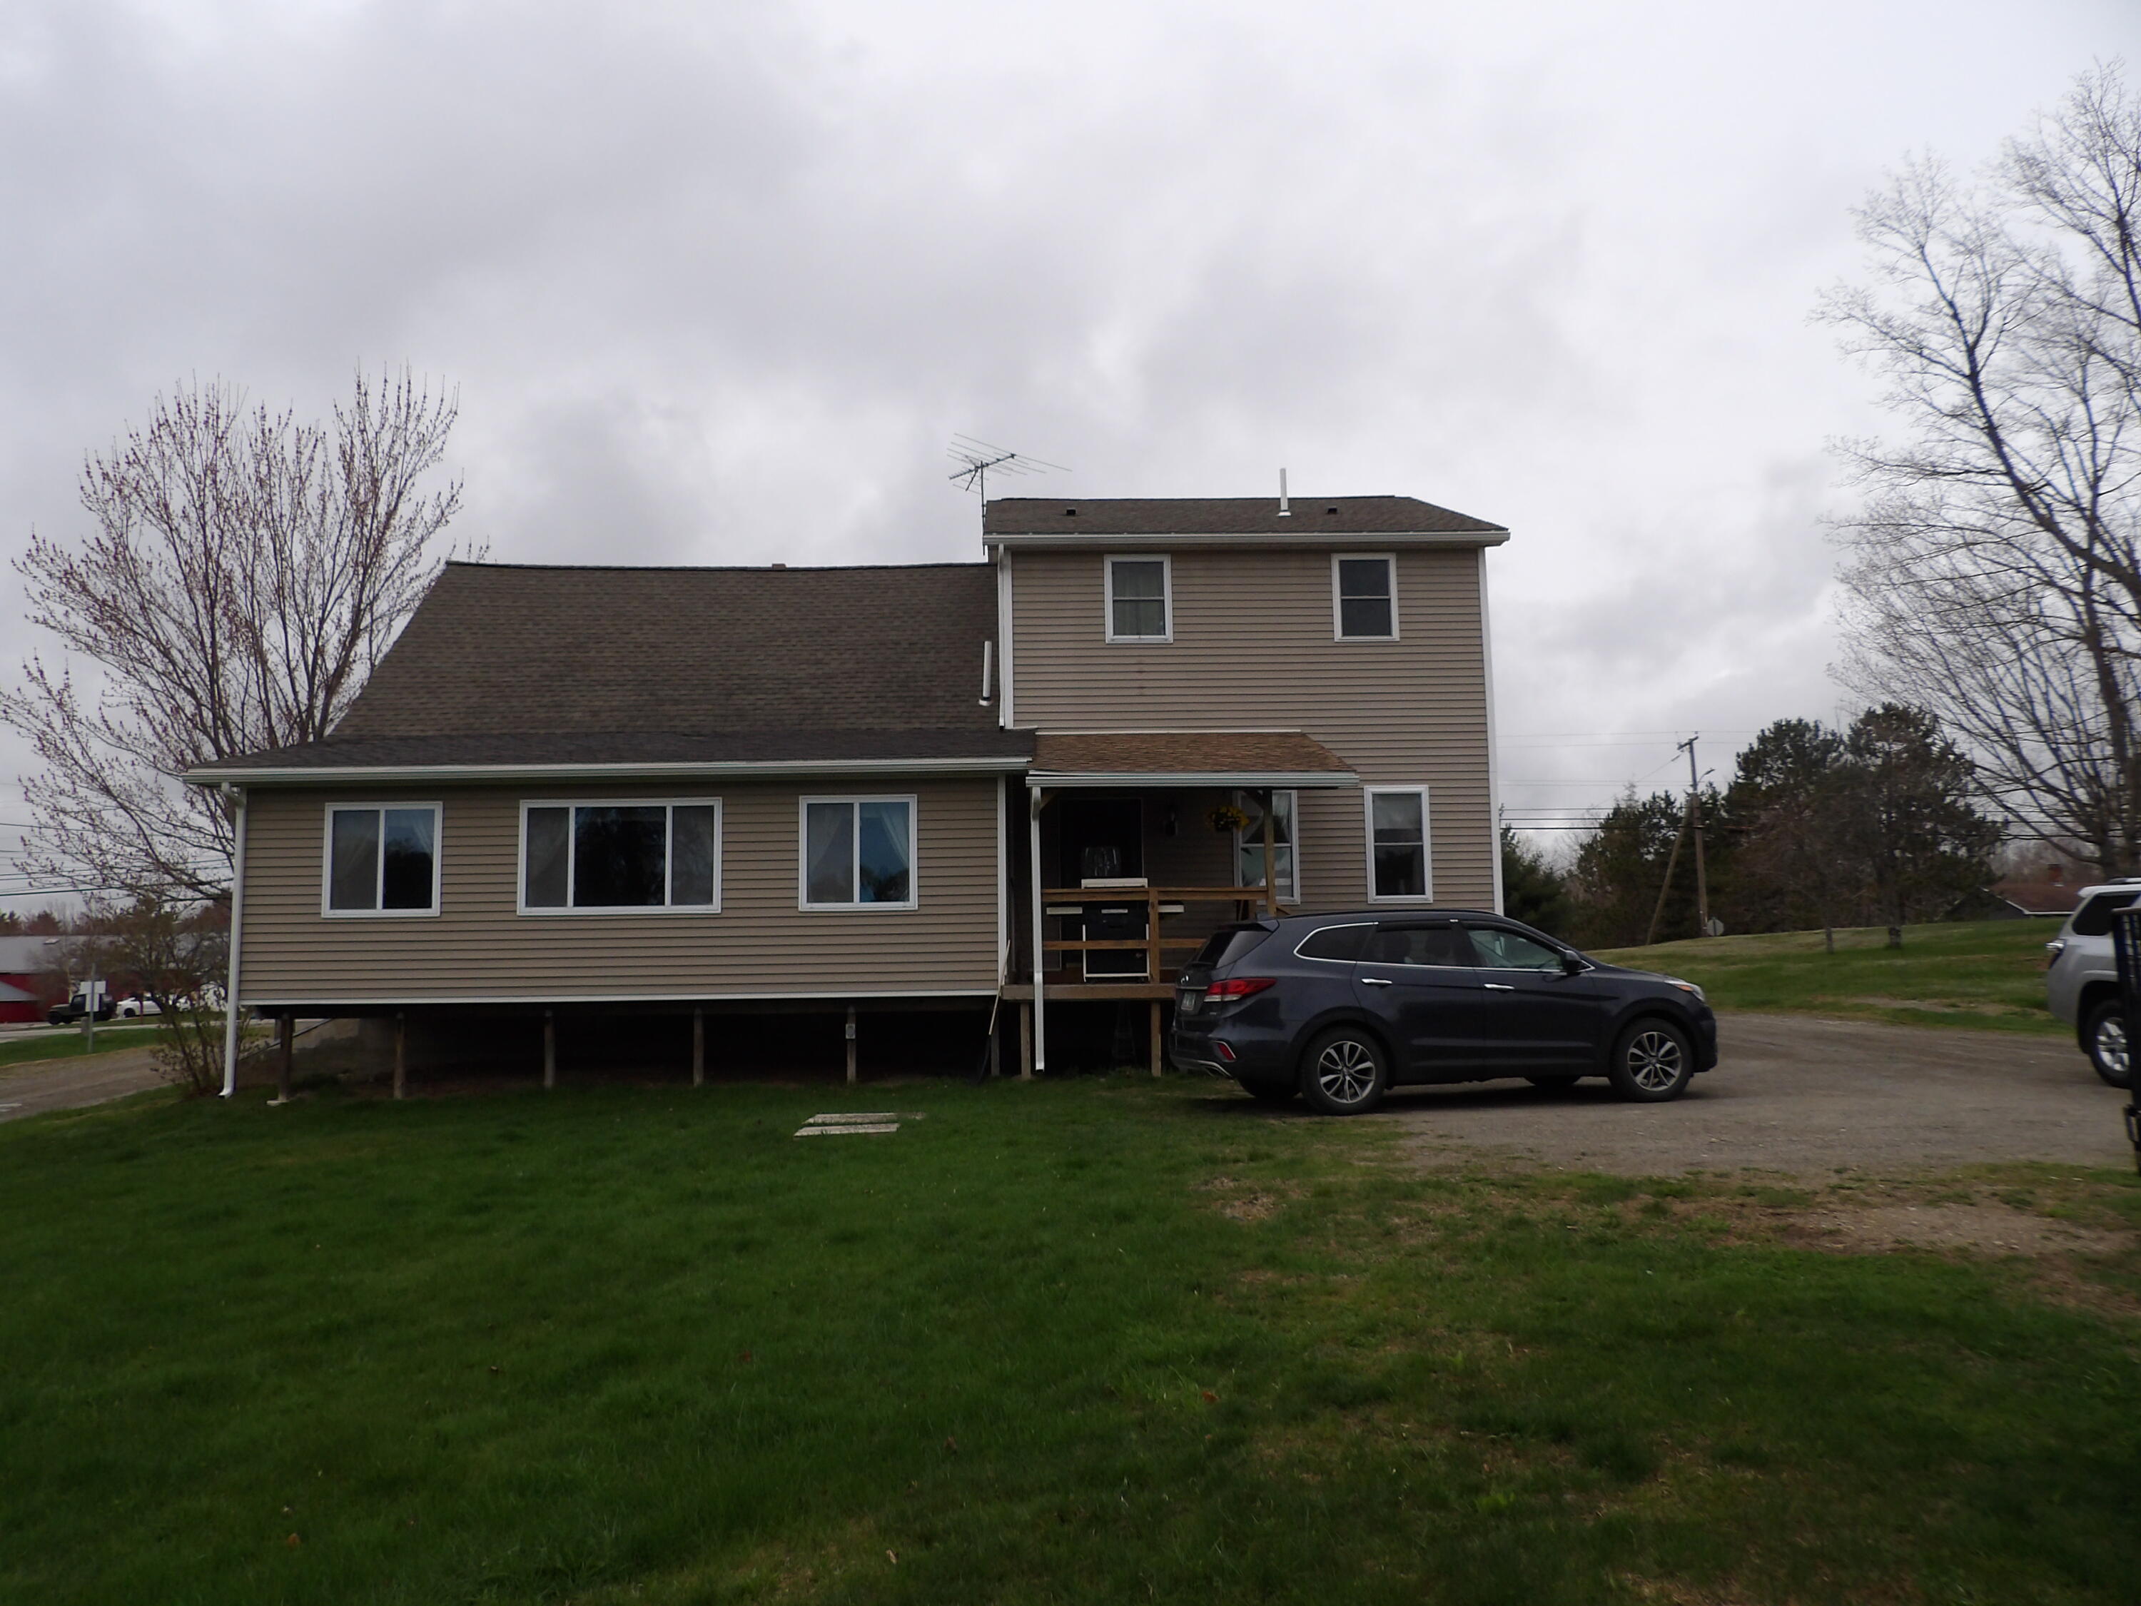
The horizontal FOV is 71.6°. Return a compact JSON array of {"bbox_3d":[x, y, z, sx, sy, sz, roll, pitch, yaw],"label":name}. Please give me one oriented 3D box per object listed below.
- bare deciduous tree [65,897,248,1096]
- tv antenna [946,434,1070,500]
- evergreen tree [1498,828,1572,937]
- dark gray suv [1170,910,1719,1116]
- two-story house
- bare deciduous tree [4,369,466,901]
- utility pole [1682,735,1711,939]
[{"bbox_3d":[-9.970,2.093,16.232,2.150,2.078,2.100,-1,-6,-2],"label":"bare deciduous tree"},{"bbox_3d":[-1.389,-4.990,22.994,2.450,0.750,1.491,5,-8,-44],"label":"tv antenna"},{"bbox_3d":[18.503,3.898,62.613,5.200,6.766,5.200,-1,-6,-2],"label":"evergreen tree"},{"bbox_3d":[3.399,1.841,13.511,4.900,1.690,1.890,0,-6,-10],"label":"dark gray suv"},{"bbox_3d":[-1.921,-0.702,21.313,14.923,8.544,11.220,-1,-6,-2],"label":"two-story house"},{"bbox_3d":[-16.974,-2.255,30.803,10.600,14.274,10.300,-1,-6,-2],"label":"bare deciduous tree"},{"bbox_3d":[28.337,2.242,66.647,0.800,10.767,2.200,1,-6,-18],"label":"utility pole"}]

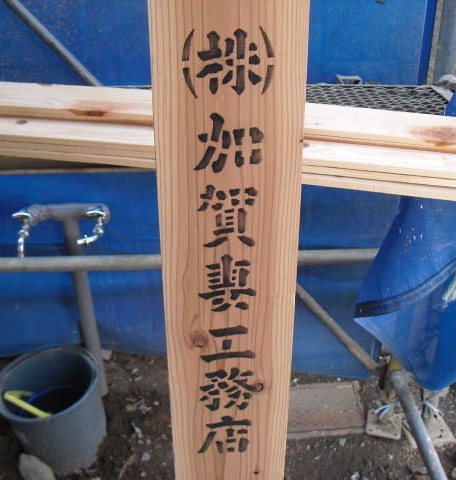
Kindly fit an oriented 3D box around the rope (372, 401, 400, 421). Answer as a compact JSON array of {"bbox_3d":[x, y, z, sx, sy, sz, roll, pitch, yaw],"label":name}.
[{"bbox_3d":[0.525,0.565,2.204,0.090,0.045,0.055,-1,29,1],"label":"rope"}]

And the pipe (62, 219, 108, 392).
[{"bbox_3d":[-0.462,0.241,2.188,0.043,0.700,0.043,-2,29,1],"label":"pipe"}]

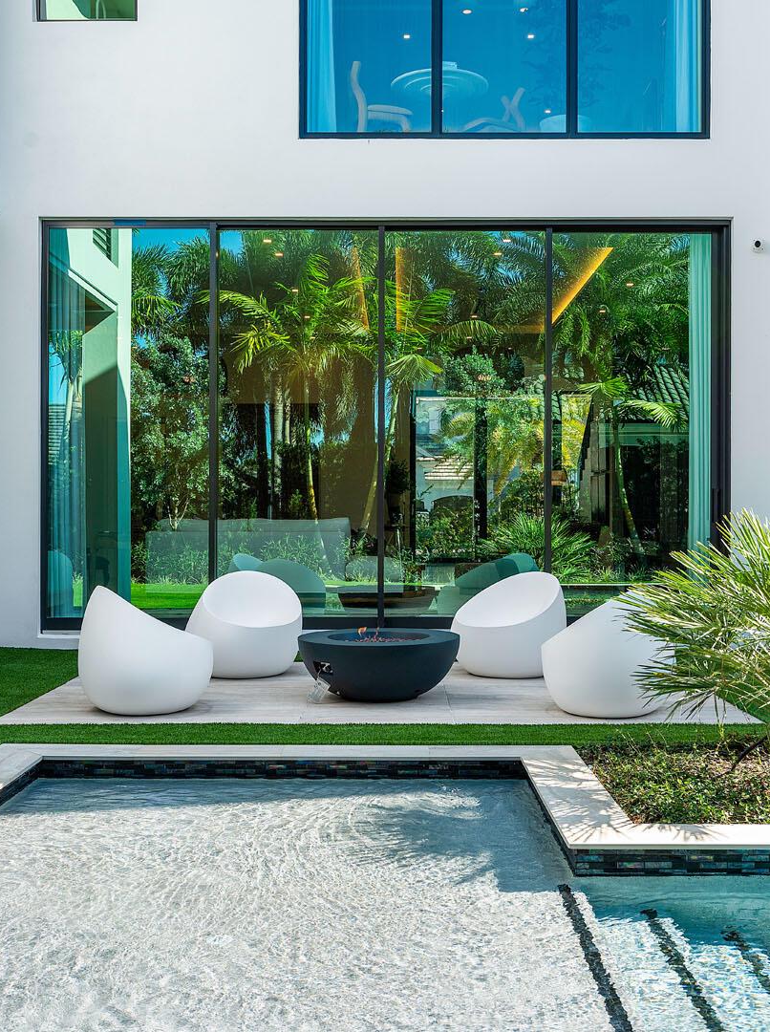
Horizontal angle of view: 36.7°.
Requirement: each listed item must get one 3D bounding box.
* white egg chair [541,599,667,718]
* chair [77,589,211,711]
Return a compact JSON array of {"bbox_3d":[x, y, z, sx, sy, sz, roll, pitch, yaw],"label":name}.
[{"bbox_3d":[1.353,0.782,7.026,0.820,0.790,0.830,0,0,30],"label":"white egg chair"},{"bbox_3d":[-1.458,0.782,7.104,0.820,0.790,0.830,0,0,-18],"label":"chair"}]

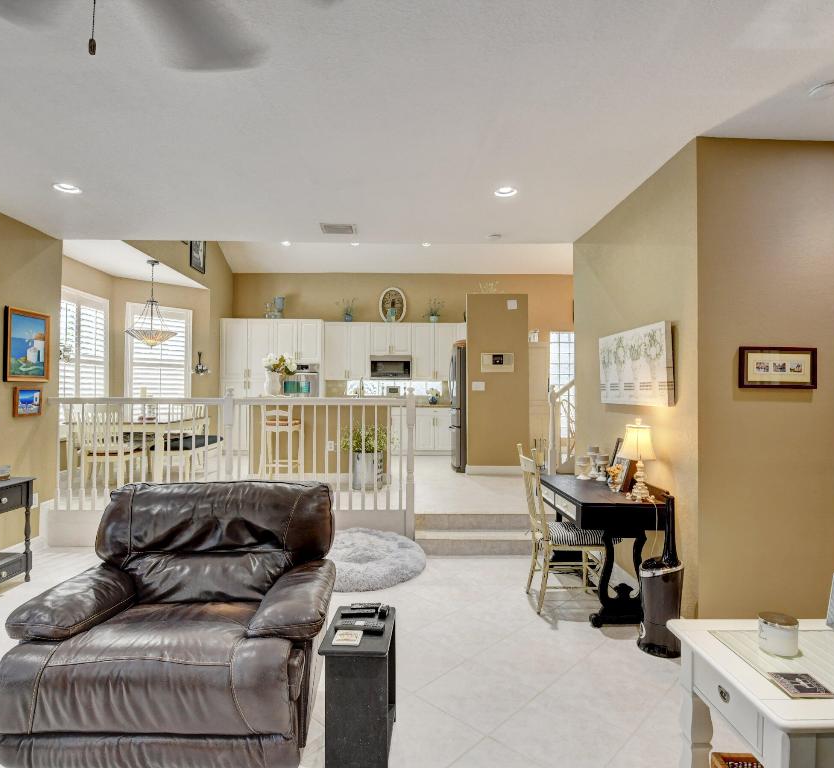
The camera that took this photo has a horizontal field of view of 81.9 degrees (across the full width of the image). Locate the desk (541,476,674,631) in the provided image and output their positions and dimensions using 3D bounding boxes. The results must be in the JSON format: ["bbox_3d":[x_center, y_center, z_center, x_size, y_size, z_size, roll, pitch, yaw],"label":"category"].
[{"bbox_3d":[1.224,1.087,3.327,0.510,0.770,1.000,0,-1,-2],"label":"desk"}]

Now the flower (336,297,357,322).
[{"bbox_3d":[-1.333,-1.381,9.050,0.367,0.476,0.280,0,-1,-2],"label":"flower"}]

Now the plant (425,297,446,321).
[{"bbox_3d":[0.325,-1.375,9.050,0.405,0.471,0.280,0,-1,-2],"label":"plant"}]

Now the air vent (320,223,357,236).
[{"bbox_3d":[-0.664,-1.298,4.039,0.290,0.020,0.270,0,-1,-2],"label":"air vent"}]

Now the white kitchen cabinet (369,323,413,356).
[{"bbox_3d":[-0.481,-0.827,9.045,0.767,0.601,0.330,0,-1,-2],"label":"white kitchen cabinet"}]

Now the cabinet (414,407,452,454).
[{"bbox_3d":[0.275,0.852,8.787,0.720,0.860,0.610,0,-1,-2],"label":"cabinet"}]

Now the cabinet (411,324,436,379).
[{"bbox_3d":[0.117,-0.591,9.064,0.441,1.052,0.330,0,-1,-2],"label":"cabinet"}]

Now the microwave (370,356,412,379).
[{"bbox_3d":[-0.467,-0.291,8.898,0.755,0.420,0.400,0,-1,-2],"label":"microwave"}]

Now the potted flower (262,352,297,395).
[{"bbox_3d":[-1.774,-0.113,6.200,0.445,0.574,0.370,0,-1,-2],"label":"potted flower"}]

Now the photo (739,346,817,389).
[{"bbox_3d":[1.970,-0.088,2.628,0.413,0.220,0.025,0,-1,-2],"label":"photo"}]

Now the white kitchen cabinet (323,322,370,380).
[{"bbox_3d":[-1.277,-0.596,9.021,0.840,1.062,0.330,0,-1,-2],"label":"white kitchen cabinet"}]

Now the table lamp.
[{"bbox_3d":[1.440,0.484,3.120,0.215,0.515,0.215,0,-1,-2],"label":"table lamp"}]

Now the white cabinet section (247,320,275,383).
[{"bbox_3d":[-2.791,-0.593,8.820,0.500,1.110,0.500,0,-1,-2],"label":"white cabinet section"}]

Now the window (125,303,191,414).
[{"bbox_3d":[-3.954,-0.323,7.368,0.930,1.720,0.100,1,-2,-45],"label":"window"}]

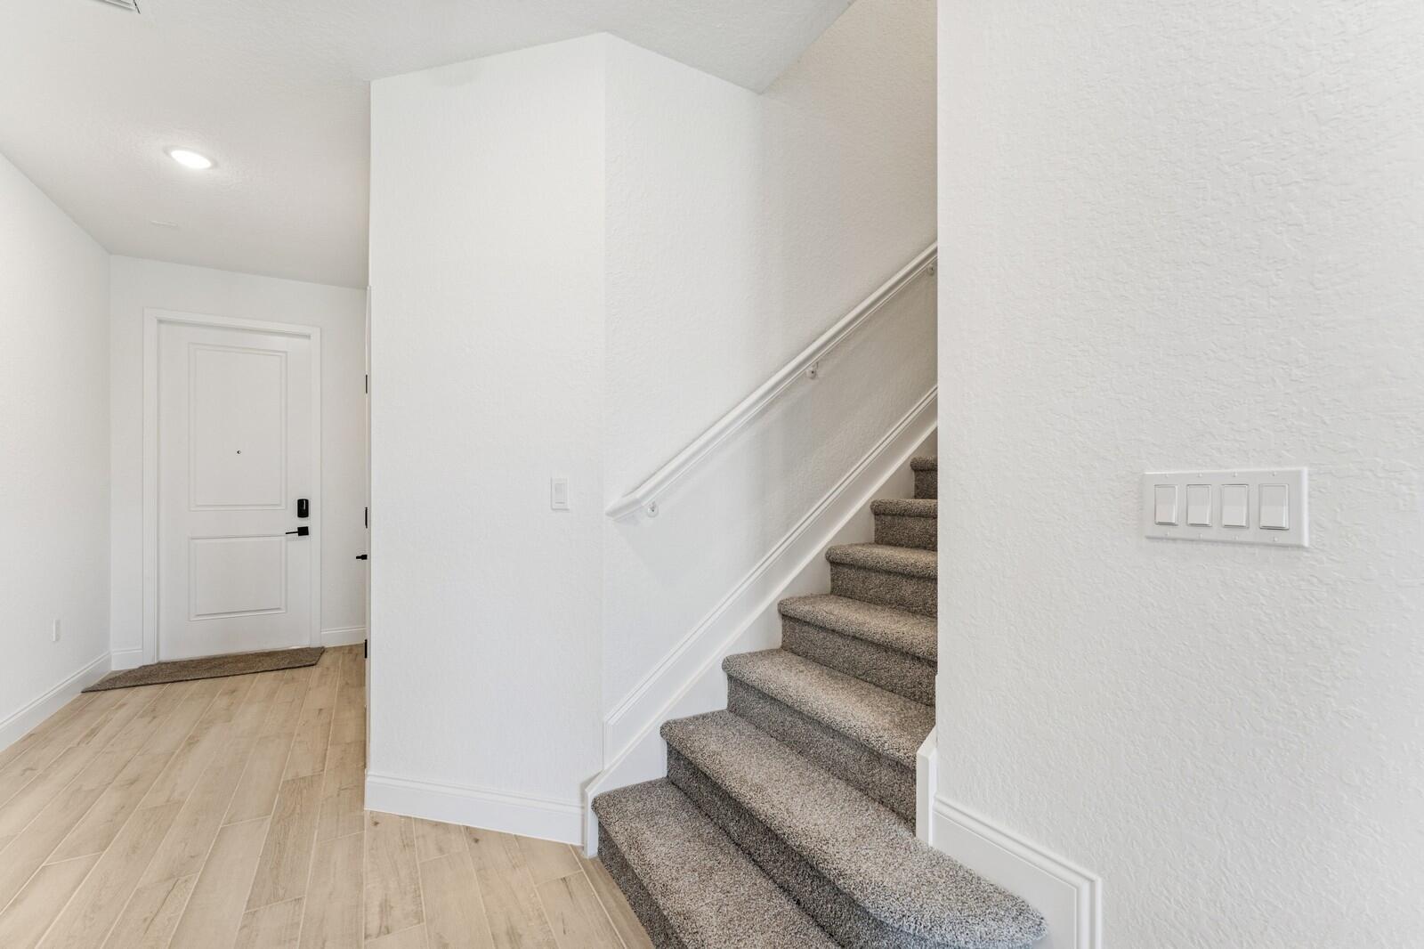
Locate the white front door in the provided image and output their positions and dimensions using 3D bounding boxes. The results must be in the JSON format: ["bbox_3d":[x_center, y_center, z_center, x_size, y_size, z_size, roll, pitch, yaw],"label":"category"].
[{"bbox_3d":[-3.400,0.121,3.989,0.880,2.380,0.050,0,0,-29],"label":"white front door"}]

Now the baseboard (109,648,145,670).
[{"bbox_3d":[-3.892,1.230,3.686,0.155,0.142,0.016,0,0,-29],"label":"baseboard"}]

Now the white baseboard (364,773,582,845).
[{"bbox_3d":[-0.892,1.221,2.042,0.914,0.144,0.016,0,0,13],"label":"white baseboard"}]

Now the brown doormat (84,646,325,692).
[{"bbox_3d":[-3.338,1.304,3.753,1.144,0.012,0.460,0,0,-29],"label":"brown doormat"}]

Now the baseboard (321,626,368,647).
[{"bbox_3d":[-2.829,1.250,4.264,0.303,0.142,0.016,0,0,-29],"label":"baseboard"}]

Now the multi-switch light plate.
[{"bbox_3d":[0.824,0.052,0.902,0.010,0.115,0.208,0,0,-32],"label":"multi-switch light plate"}]

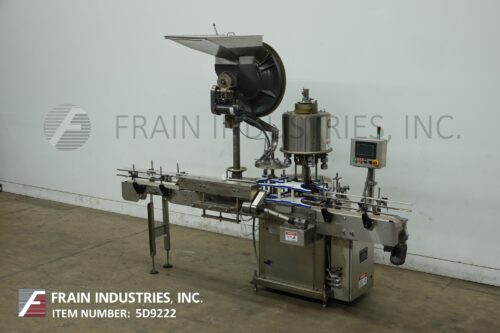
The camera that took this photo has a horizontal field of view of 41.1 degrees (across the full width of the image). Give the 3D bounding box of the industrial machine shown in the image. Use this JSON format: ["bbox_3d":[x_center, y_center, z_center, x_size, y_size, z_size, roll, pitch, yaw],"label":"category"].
[{"bbox_3d":[0.113,-0.046,6.278,3.319,2.375,0.977,7,12,36],"label":"industrial machine"}]

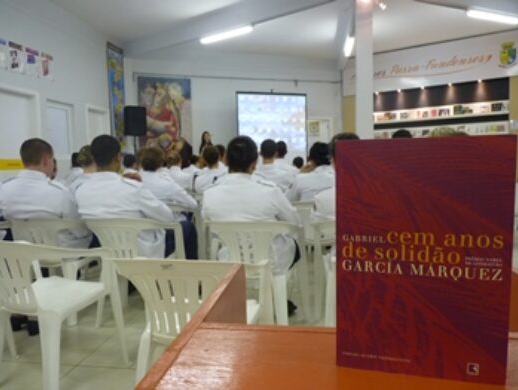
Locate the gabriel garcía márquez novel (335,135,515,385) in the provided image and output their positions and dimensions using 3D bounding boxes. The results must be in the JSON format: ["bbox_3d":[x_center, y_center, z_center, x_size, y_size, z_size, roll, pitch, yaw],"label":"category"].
[{"bbox_3d":[0.141,0.056,0.360,0.140,0.210,0.024,0,7,16],"label":"gabriel garcía márquez novel"}]

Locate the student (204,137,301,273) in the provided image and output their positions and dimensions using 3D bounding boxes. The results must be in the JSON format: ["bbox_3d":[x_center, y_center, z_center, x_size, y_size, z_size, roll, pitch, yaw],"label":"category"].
[{"bbox_3d":[0.000,0.275,2.550,0.560,1.280,0.760,0,5,9],"label":"student"}]

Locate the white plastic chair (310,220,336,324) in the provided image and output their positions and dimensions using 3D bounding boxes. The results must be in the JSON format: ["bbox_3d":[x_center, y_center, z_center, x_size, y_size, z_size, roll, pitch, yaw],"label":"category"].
[{"bbox_3d":[0.580,0.515,2.450,0.560,0.800,0.550,0,5,8],"label":"white plastic chair"}]

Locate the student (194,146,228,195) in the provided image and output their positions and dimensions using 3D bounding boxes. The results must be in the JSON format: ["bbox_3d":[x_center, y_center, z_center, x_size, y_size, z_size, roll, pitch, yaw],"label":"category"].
[{"bbox_3d":[-0.440,0.149,4.350,0.500,1.250,0.750,0,5,8],"label":"student"}]

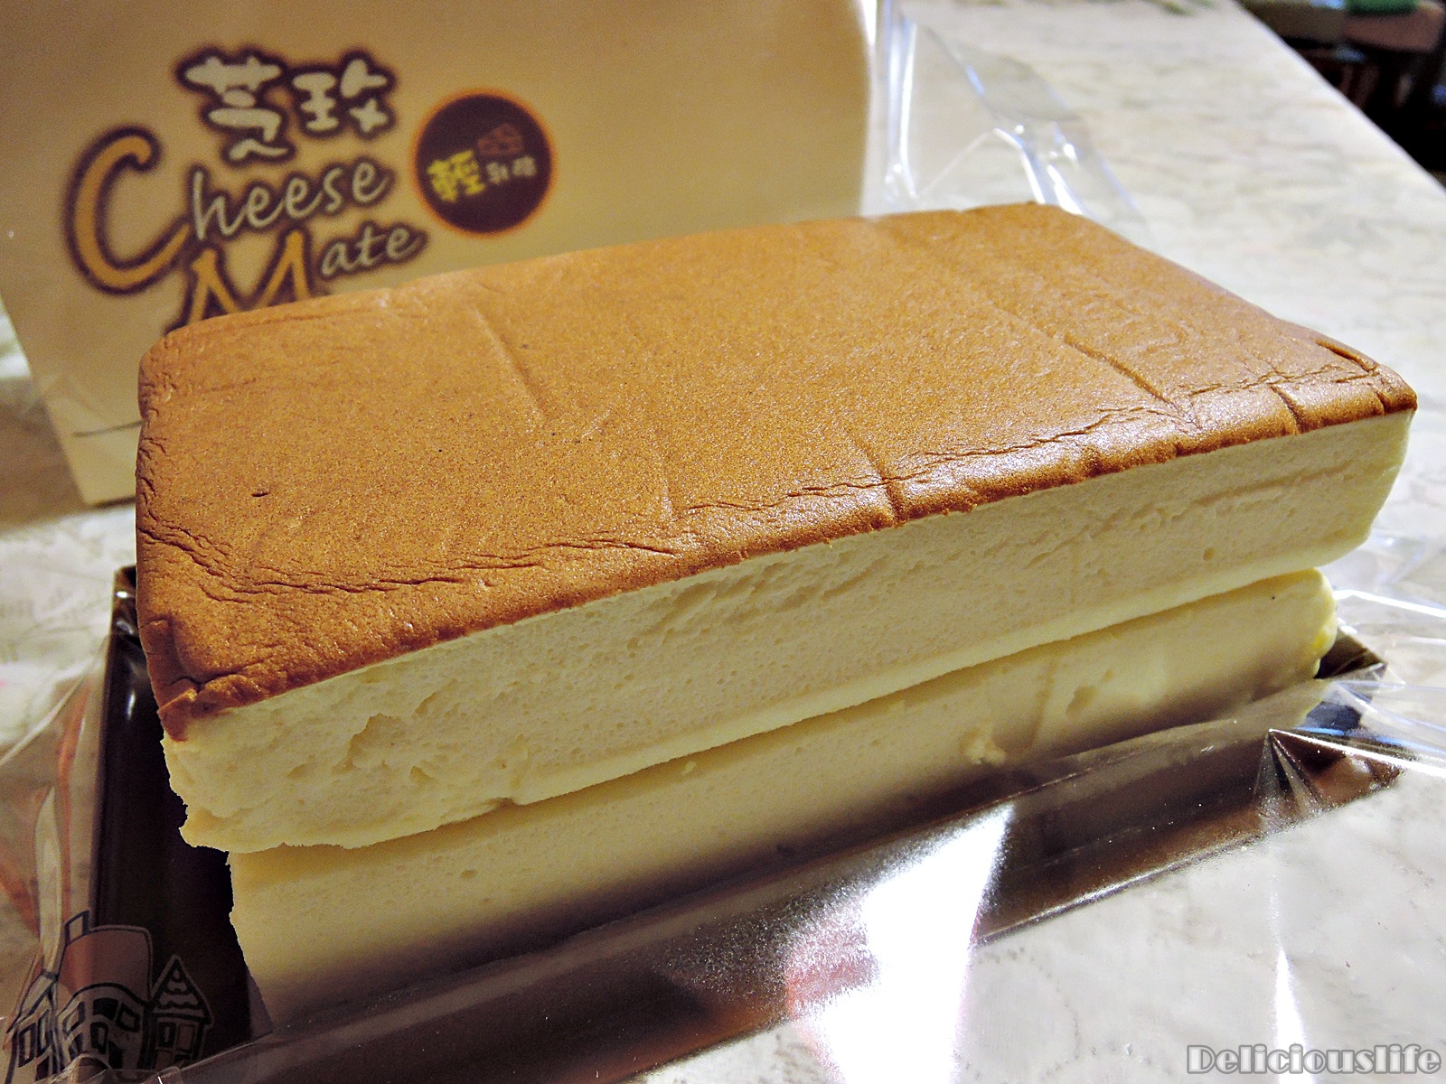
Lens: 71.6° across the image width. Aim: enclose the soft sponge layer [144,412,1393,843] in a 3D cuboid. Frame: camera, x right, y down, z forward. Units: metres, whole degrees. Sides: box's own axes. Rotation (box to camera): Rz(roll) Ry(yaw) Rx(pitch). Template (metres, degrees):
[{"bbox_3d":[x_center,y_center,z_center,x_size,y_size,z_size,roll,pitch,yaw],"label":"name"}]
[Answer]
[{"bbox_3d":[0.008,-0.016,0.178,0.184,0.032,0.091,-14,41,-17],"label":"soft sponge layer"}]

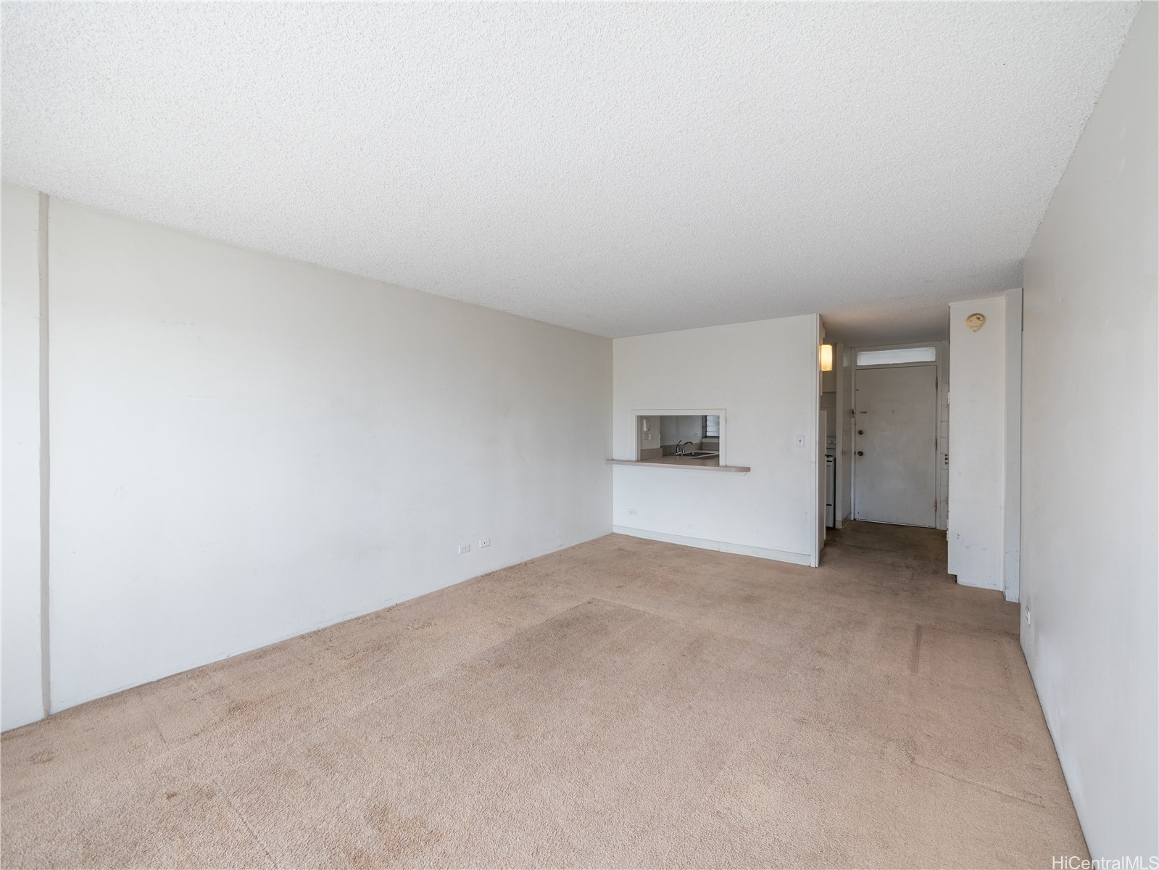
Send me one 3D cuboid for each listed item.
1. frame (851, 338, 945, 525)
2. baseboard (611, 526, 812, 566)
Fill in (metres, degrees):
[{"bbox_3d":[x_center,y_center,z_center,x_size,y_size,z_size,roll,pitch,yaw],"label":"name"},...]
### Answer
[{"bbox_3d":[4.324,-0.005,6.424,1.041,2.447,0.130,0,1,38],"label":"frame"},{"bbox_3d":[1.303,1.188,5.140,2.249,0.104,0.020,0,1,38],"label":"baseboard"}]

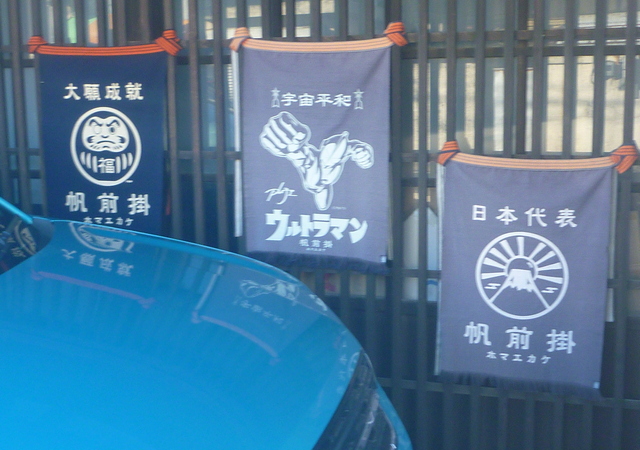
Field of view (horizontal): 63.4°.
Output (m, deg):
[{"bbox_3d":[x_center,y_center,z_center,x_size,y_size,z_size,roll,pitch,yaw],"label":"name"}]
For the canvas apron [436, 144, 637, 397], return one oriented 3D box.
[{"bbox_3d":[0.637,0.136,1.581,0.563,0.764,0.050,1,5,10],"label":"canvas apron"}]

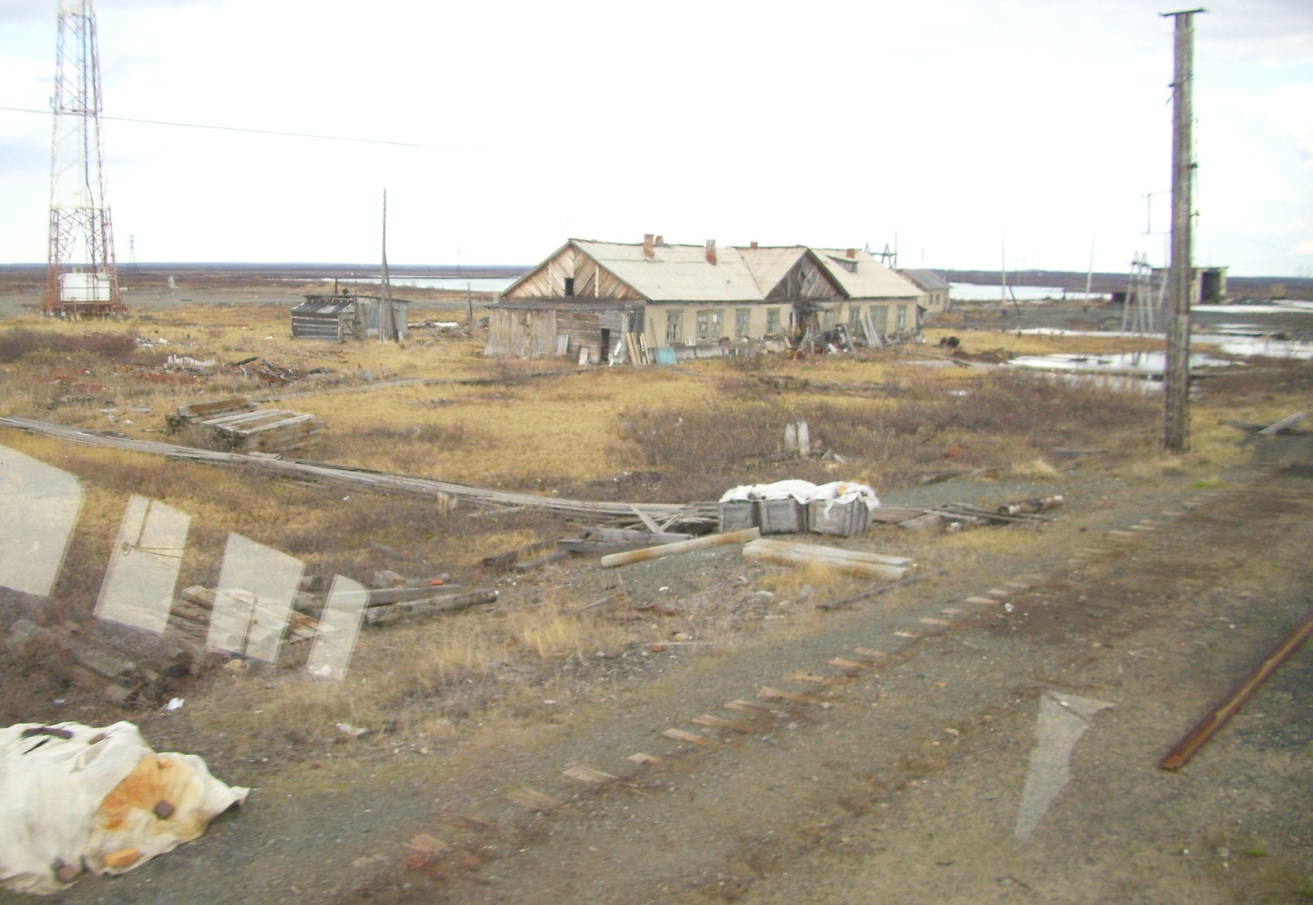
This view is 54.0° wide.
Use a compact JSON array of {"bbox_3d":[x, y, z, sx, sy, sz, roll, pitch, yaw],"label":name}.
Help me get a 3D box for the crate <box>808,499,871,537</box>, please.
[{"bbox_3d":[3.147,1.054,22.009,0.700,0.540,0.780,8,11,42],"label":"crate"}]

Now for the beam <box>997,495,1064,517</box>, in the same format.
[{"bbox_3d":[6.722,0.946,23.062,0.190,0.190,2.188,9,10,44],"label":"beam"}]

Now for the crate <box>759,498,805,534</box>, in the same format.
[{"bbox_3d":[2.115,1.031,21.458,0.633,0.518,0.659,3,8,17],"label":"crate"}]

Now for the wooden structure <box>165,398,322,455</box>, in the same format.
[{"bbox_3d":[-10.112,-0.586,31.890,2.580,0.666,3.010,4,9,22],"label":"wooden structure"}]

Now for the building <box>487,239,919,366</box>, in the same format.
[{"bbox_3d":[4.441,-9.219,75.911,9.614,5.984,33.176,6,10,35],"label":"building"}]

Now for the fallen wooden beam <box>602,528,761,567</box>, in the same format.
[{"bbox_3d":[0.387,1.408,19.449,2.878,0.170,0.170,-8,11,-33],"label":"fallen wooden beam"}]

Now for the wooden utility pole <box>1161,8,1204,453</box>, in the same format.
[{"bbox_3d":[12.222,-5.039,30.013,0.850,10.136,0.400,4,9,39],"label":"wooden utility pole"}]

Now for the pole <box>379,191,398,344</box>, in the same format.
[{"bbox_3d":[-15.735,-10.900,75.329,1.026,8.901,0.350,-1,8,-12],"label":"pole"}]

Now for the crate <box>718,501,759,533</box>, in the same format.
[{"bbox_3d":[1.411,1.026,21.506,0.594,0.501,0.659,3,8,17],"label":"crate"}]

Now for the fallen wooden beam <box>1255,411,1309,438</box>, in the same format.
[{"bbox_3d":[16.319,-0.727,33.631,2.650,0.180,0.240,-13,15,-39],"label":"fallen wooden beam"}]

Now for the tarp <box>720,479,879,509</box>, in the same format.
[{"bbox_3d":[2.360,0.735,21.474,2.592,0.404,0.765,1,8,6],"label":"tarp"}]

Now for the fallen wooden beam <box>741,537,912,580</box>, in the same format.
[{"bbox_3d":[2.490,1.550,18.989,2.478,0.196,0.562,5,9,30],"label":"fallen wooden beam"}]

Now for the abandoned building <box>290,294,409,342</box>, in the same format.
[{"bbox_3d":[-18.987,-8.478,79.872,5.600,2.750,4.600,8,11,43],"label":"abandoned building"}]

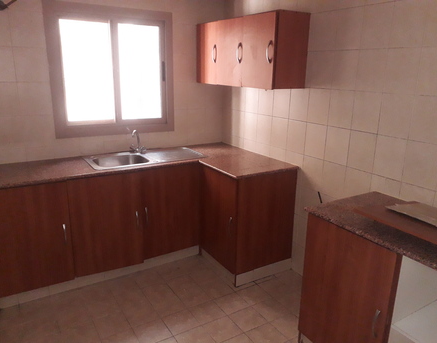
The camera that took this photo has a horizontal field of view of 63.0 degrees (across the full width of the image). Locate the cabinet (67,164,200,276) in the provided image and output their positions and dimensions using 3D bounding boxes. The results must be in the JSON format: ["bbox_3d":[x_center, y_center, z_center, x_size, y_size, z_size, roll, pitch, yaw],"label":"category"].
[{"bbox_3d":[-0.767,0.304,3.130,1.082,0.785,0.583,-8,18,-30],"label":"cabinet"}]

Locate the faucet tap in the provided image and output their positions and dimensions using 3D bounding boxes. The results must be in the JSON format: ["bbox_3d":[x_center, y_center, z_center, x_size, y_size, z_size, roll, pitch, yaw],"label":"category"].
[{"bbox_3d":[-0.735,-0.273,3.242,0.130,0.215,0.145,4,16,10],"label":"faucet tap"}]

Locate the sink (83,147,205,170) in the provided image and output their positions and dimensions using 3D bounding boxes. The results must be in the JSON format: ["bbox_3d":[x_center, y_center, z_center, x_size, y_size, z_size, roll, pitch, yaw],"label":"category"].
[{"bbox_3d":[-0.632,-0.049,3.132,0.965,0.165,0.482,-8,18,-30],"label":"sink"}]

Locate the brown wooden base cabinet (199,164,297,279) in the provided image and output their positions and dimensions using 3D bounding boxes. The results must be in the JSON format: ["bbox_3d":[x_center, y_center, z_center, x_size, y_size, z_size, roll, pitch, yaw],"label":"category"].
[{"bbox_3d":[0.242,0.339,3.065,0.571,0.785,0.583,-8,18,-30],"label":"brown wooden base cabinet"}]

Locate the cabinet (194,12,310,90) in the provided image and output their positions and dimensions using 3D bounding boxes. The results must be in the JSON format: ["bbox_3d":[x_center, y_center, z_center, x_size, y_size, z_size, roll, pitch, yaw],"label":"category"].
[{"bbox_3d":[0.229,-0.990,3.011,0.319,0.523,1.136,-8,18,-30],"label":"cabinet"}]

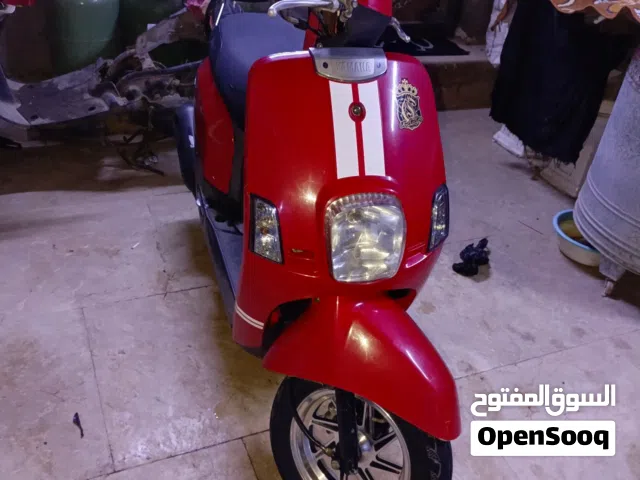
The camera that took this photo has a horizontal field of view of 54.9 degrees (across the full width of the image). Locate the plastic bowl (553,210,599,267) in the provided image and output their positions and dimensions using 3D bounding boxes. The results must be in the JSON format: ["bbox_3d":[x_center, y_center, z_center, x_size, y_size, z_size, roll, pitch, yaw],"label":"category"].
[{"bbox_3d":[1.034,0.006,2.341,0.322,0.088,0.322,5,33,-3],"label":"plastic bowl"}]

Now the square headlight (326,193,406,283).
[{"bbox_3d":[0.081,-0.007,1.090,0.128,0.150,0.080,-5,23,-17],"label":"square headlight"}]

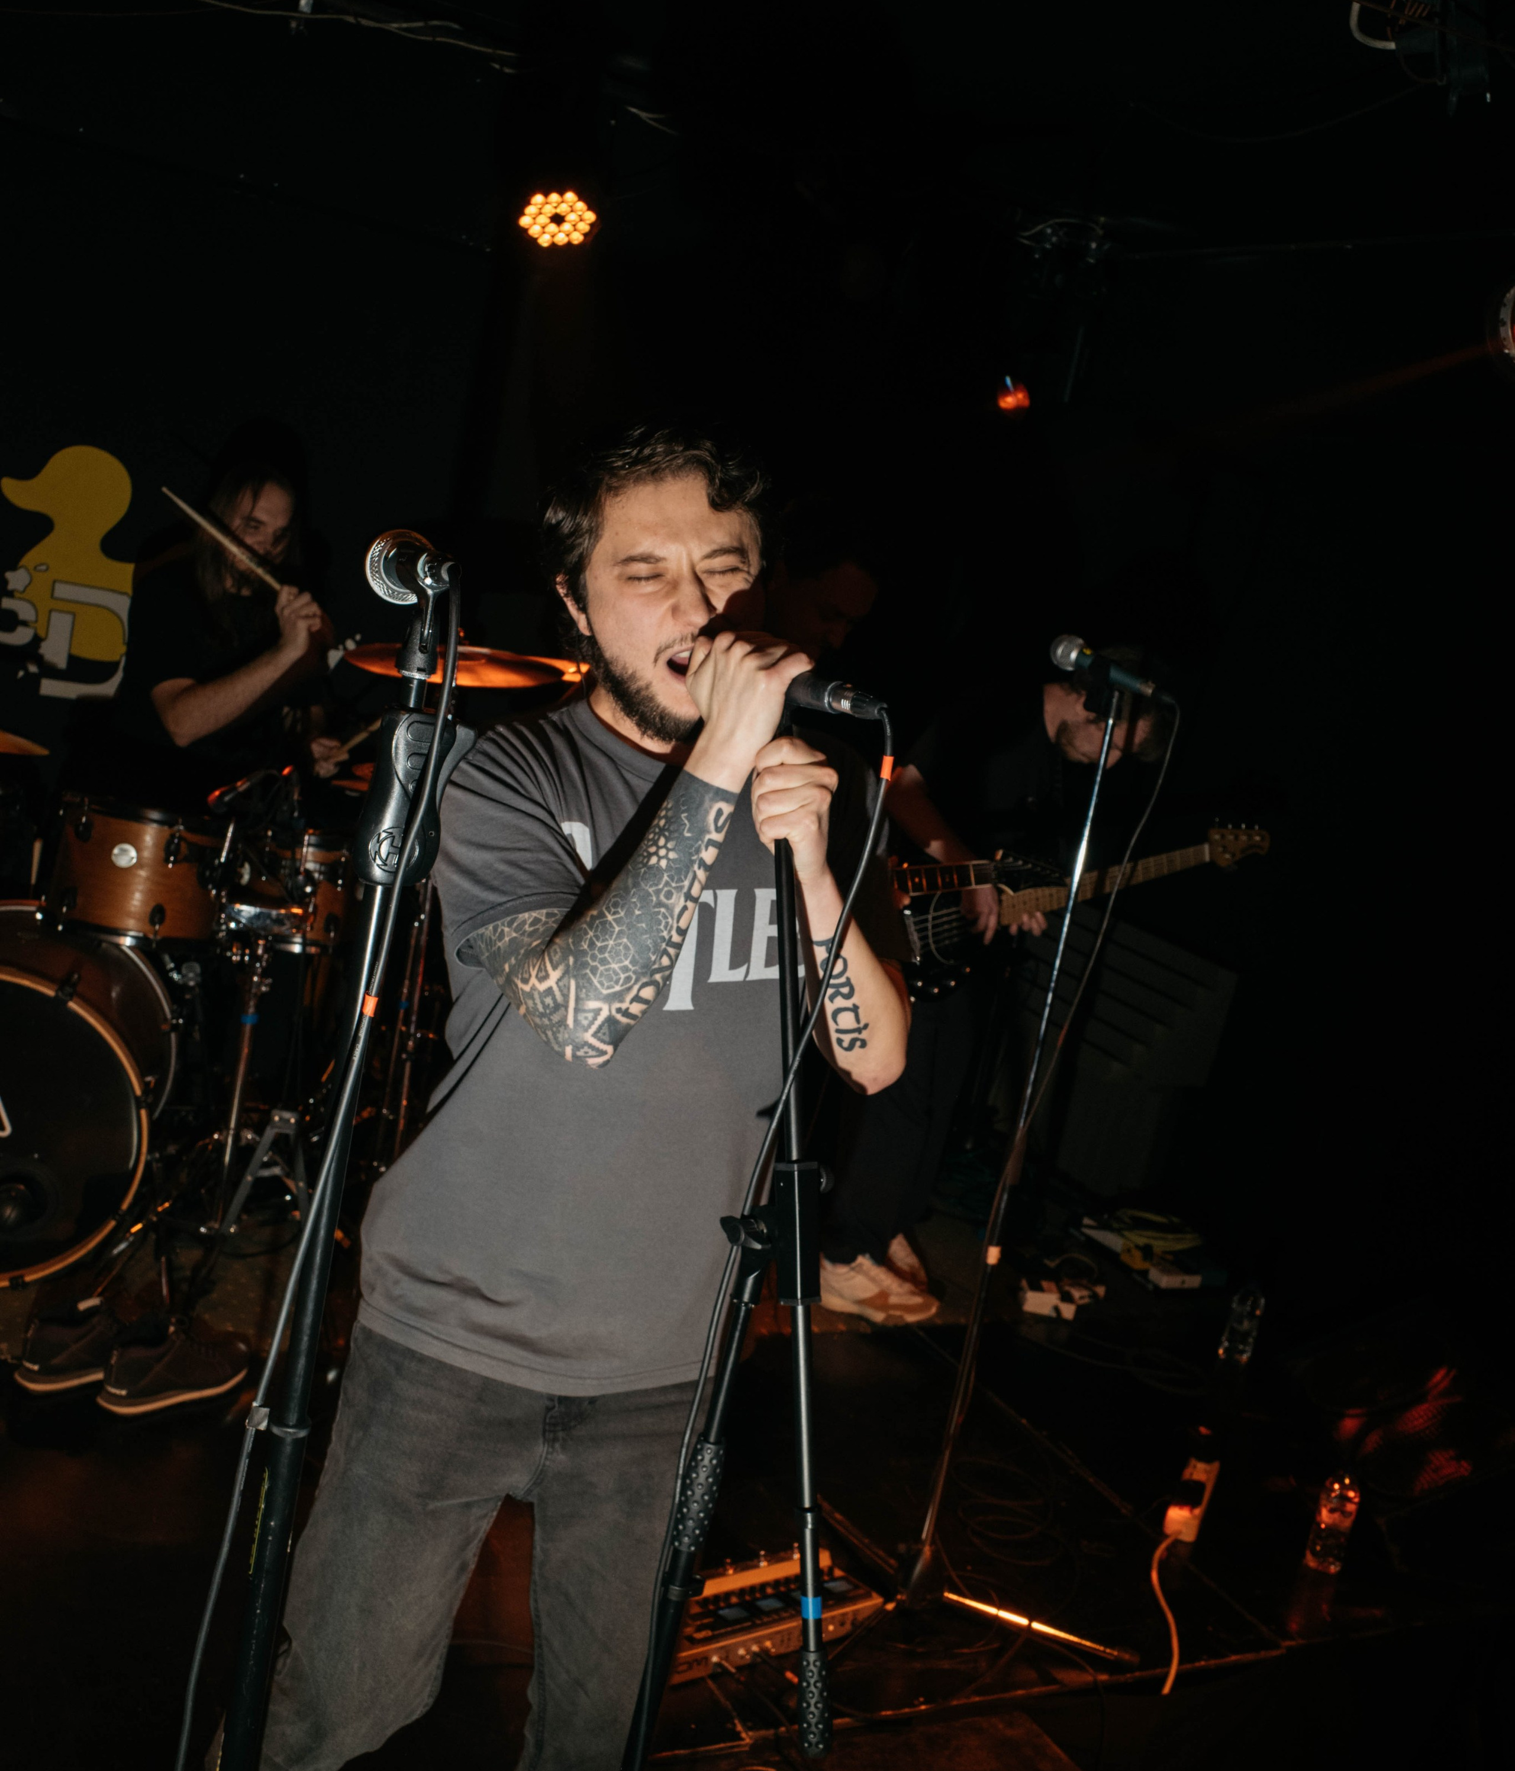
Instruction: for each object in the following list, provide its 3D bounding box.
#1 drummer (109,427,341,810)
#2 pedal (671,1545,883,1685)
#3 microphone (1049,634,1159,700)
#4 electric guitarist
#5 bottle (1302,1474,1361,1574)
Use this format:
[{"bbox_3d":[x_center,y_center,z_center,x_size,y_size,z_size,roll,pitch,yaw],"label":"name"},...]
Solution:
[{"bbox_3d":[-1.185,-0.193,3.806,0.660,1.420,0.780,7,10,-20],"label":"drummer"},{"bbox_3d":[-0.015,1.098,2.723,0.400,0.066,0.200,3,12,-37],"label":"pedal"},{"bbox_3d":[0.500,-0.313,2.550,0.163,0.052,0.052,25,0,0],"label":"microphone"},{"bbox_3d":[0.461,0.262,3.801,0.620,1.500,0.560,16,11,30],"label":"electric guitarist"},{"bbox_3d":[1.046,1.146,3.193,0.066,0.190,0.066,10,9,0],"label":"bottle"}]

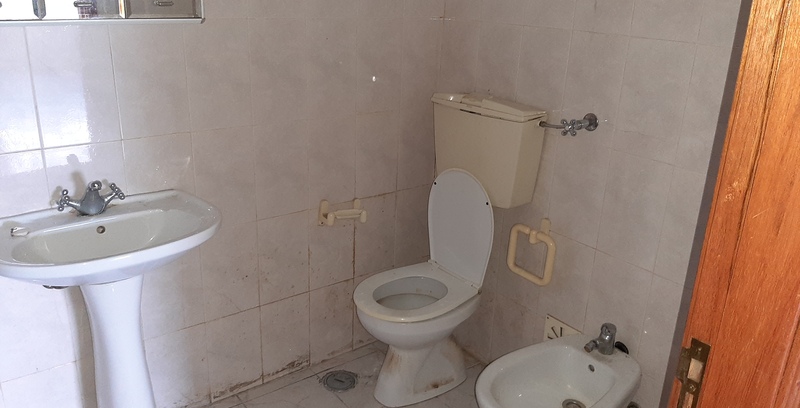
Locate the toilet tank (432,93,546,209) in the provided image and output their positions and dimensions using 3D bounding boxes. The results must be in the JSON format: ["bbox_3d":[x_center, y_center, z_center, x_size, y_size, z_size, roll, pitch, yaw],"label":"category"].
[{"bbox_3d":[0.298,-0.204,2.234,0.135,0.322,0.438,-13,24,-35],"label":"toilet tank"}]

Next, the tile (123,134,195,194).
[{"bbox_3d":[-0.727,-0.046,1.911,0.200,0.330,0.010,-13,25,-36],"label":"tile"}]

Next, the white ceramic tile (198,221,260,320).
[{"bbox_3d":[-0.581,0.231,2.142,0.200,0.330,0.010,-12,24,-35],"label":"white ceramic tile"}]

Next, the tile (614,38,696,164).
[{"bbox_3d":[0.716,-0.292,1.766,0.010,0.330,0.200,-12,24,-35],"label":"tile"}]

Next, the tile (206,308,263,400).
[{"bbox_3d":[-0.595,0.545,2.263,0.201,0.333,0.010,-12,24,-35],"label":"tile"}]

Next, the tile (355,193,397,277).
[{"bbox_3d":[-0.101,0.124,2.502,0.201,0.333,0.010,-12,24,-35],"label":"tile"}]

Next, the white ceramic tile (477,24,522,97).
[{"bbox_3d":[0.353,-0.468,2.221,0.010,0.333,0.201,-13,24,-35],"label":"white ceramic tile"}]

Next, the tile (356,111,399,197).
[{"bbox_3d":[-0.088,-0.188,2.382,0.200,0.330,0.010,-12,24,-35],"label":"tile"}]

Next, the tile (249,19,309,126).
[{"bbox_3d":[-0.397,-0.430,2.038,0.200,0.330,0.010,-12,24,-35],"label":"tile"}]

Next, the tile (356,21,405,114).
[{"bbox_3d":[-0.076,-0.501,2.272,0.200,0.330,0.010,-12,24,-35],"label":"tile"}]

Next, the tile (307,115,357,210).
[{"bbox_3d":[-0.248,-0.153,2.265,0.200,0.330,0.010,-12,24,-35],"label":"tile"}]

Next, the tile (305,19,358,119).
[{"bbox_3d":[-0.235,-0.466,2.154,0.200,0.330,0.010,-13,25,-36],"label":"tile"}]

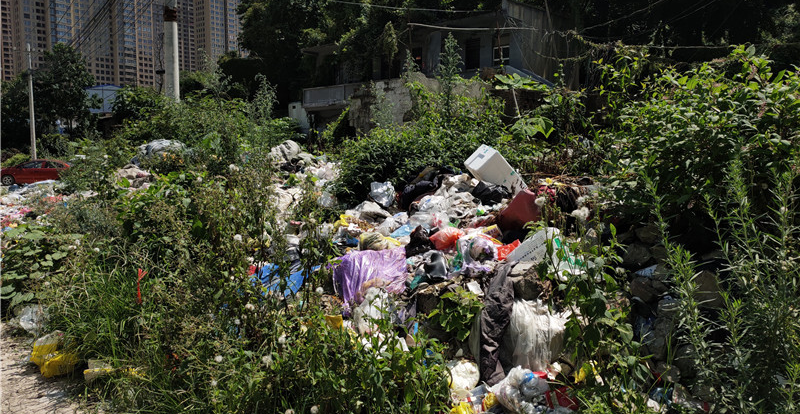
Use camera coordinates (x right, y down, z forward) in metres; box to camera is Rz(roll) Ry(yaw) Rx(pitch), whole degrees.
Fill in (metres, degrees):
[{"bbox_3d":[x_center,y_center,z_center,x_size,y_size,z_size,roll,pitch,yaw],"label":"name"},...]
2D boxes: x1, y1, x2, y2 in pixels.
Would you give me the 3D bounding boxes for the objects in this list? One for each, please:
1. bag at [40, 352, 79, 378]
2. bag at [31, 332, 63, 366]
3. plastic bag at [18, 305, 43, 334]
[{"bbox_3d":[-2.479,1.150,3.870,0.235,0.125,0.200,-3,6,-33],"label":"bag"},{"bbox_3d":[-2.736,1.093,4.120,0.210,0.190,0.190,-3,6,-34],"label":"bag"},{"bbox_3d":[-3.293,1.001,4.750,0.190,0.200,0.180,-3,6,-35],"label":"plastic bag"}]

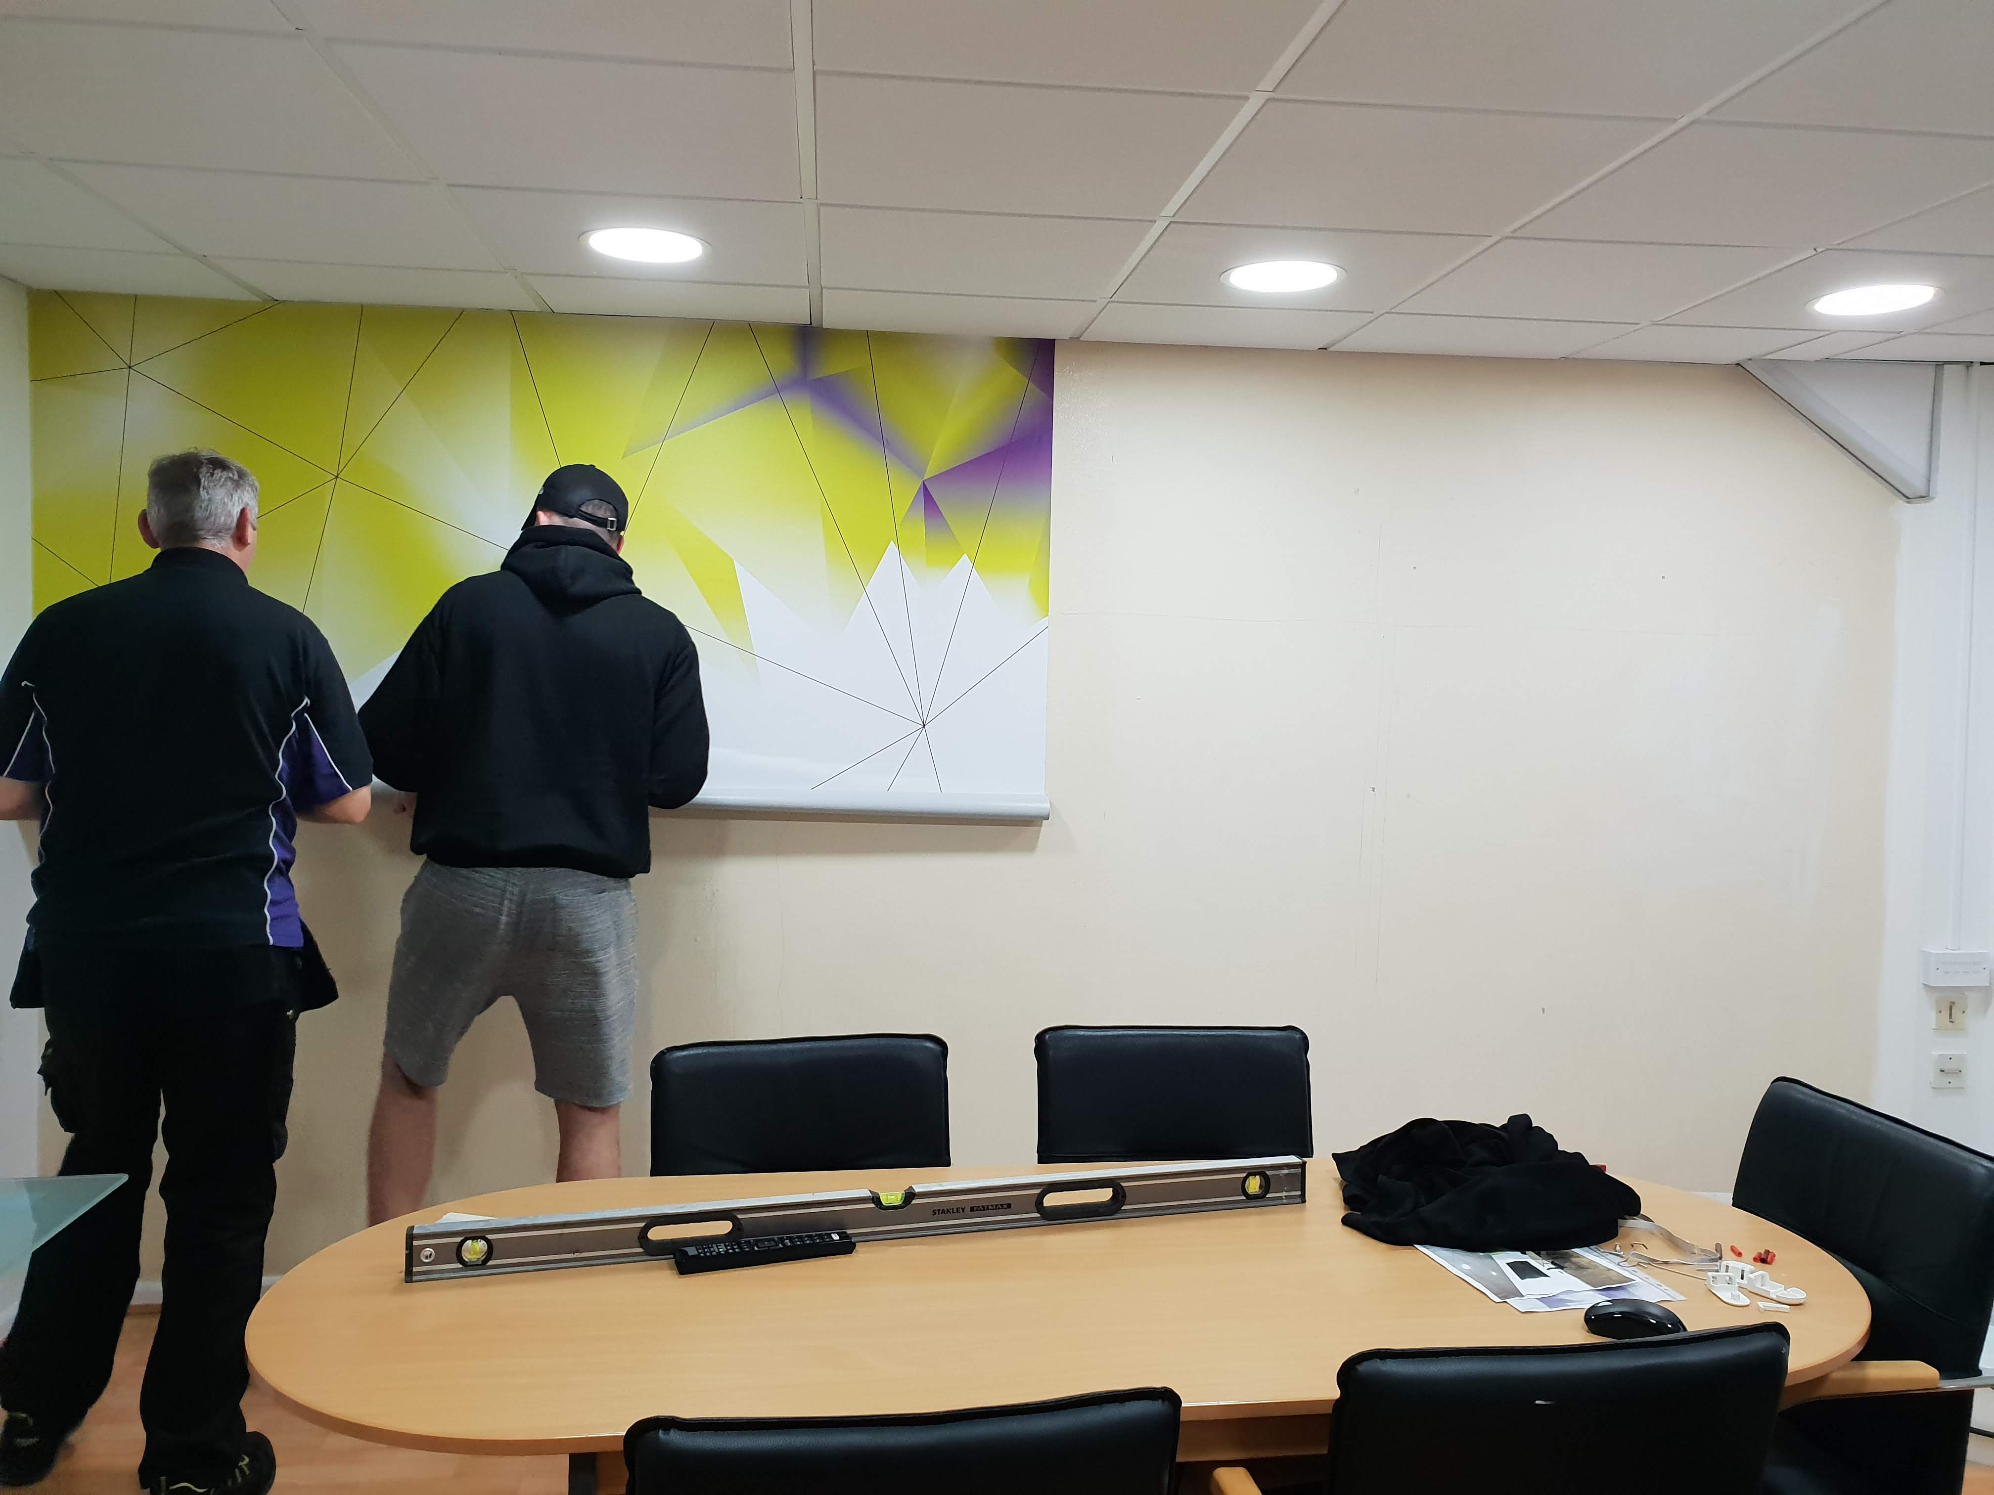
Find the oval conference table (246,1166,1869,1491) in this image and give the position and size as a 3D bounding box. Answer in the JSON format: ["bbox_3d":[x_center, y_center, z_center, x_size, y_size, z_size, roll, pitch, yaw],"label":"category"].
[{"bbox_3d":[0.114,1.046,1.973,2.010,0.740,0.790,1,4,-8],"label":"oval conference table"}]

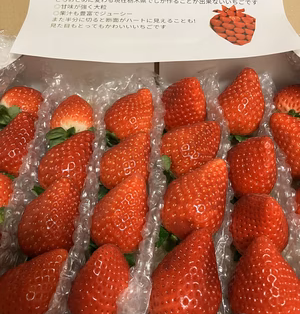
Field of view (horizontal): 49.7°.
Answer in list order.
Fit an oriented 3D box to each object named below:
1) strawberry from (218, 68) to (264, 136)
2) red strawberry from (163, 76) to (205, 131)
[{"bbox_3d":[0.077,-0.046,0.271,0.038,0.037,0.056,9,97,14],"label":"strawberry"},{"bbox_3d":[0.029,-0.045,0.276,0.038,0.036,0.046,17,98,3],"label":"red strawberry"}]

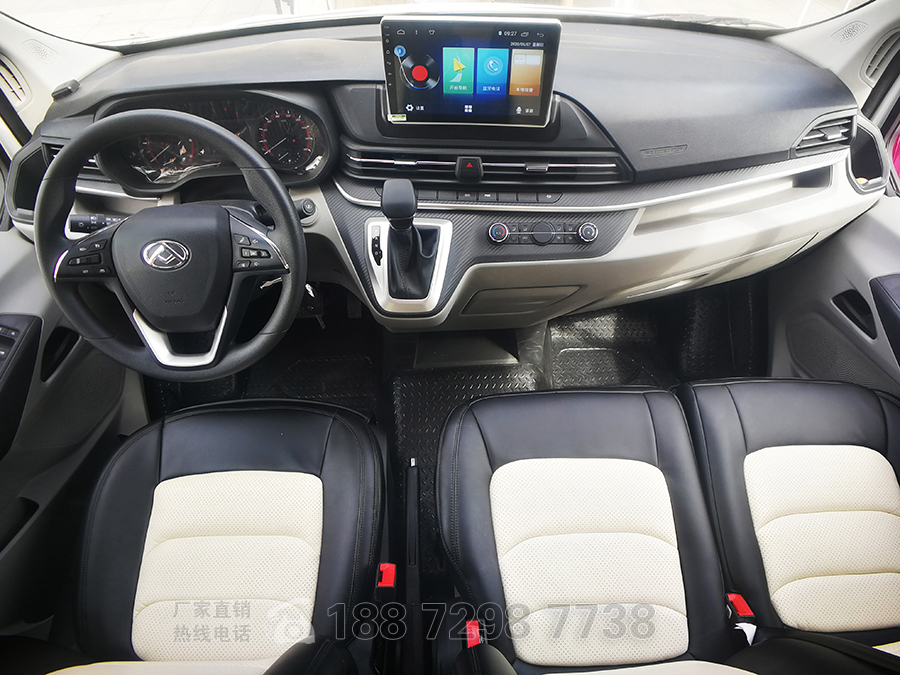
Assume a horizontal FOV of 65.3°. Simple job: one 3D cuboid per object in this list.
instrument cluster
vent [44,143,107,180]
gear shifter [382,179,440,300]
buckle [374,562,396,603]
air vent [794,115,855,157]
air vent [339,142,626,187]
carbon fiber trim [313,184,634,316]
[{"bbox_3d":[-0.388,-0.332,1.188,0.335,0.140,0.080,-1,31,0],"label":"instrument cluster"},{"bbox_3d":[-0.639,-0.300,1.198,0.105,0.070,0.045,6,36,6],"label":"vent"},{"bbox_3d":[-0.065,-0.160,1.156,0.085,0.230,0.125,-1,41,0],"label":"gear shifter"},{"bbox_3d":[-0.107,0.409,1.162,0.030,0.075,0.042,-1,61,0],"label":"buckle"},{"bbox_3d":[0.641,-0.343,1.198,0.105,0.070,0.045,-11,37,-8],"label":"air vent"},{"bbox_3d":[0.064,-0.297,1.198,0.465,0.073,0.055,2,41,3],"label":"air vent"},{"bbox_3d":[0.050,-0.162,1.233,0.515,0.225,0.080,1,21,2],"label":"carbon fiber trim"}]

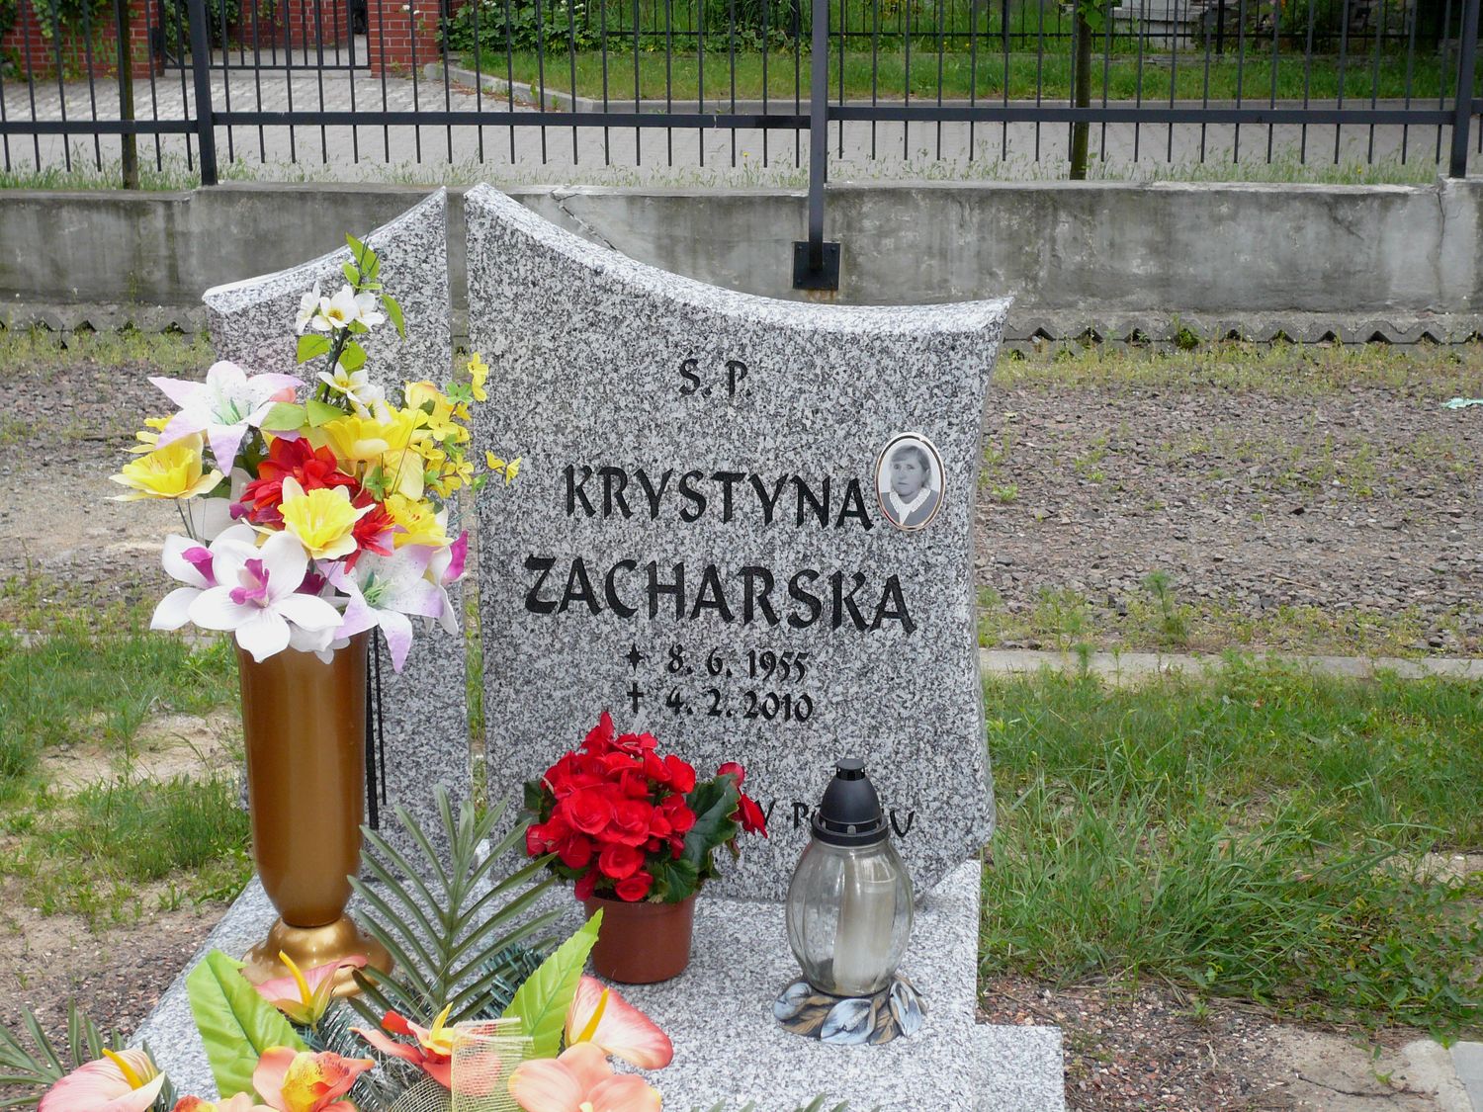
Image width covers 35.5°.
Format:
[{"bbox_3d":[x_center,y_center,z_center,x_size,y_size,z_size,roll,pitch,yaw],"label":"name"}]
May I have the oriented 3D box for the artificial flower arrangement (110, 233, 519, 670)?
[{"bbox_3d":[-0.424,-0.115,2.259,0.417,0.401,0.300,2,17,6],"label":"artificial flower arrangement"}]

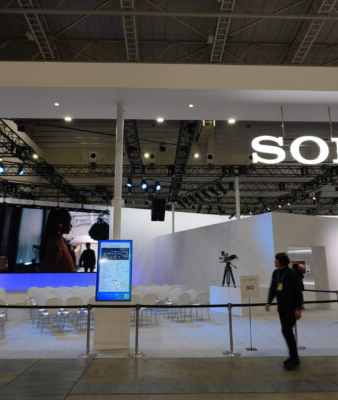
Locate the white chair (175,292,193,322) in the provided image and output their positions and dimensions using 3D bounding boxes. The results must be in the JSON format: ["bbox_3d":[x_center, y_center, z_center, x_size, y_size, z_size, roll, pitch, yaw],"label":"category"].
[{"bbox_3d":[0.402,3.212,10.032,0.510,0.810,0.530,7,-14,-29],"label":"white chair"}]

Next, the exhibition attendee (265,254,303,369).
[{"bbox_3d":[1.872,1.765,5.426,0.400,1.740,0.500,8,-14,-33],"label":"exhibition attendee"}]

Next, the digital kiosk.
[{"bbox_3d":[-1.097,1.874,6.752,0.700,2.080,0.320,0,-12,-2],"label":"digital kiosk"}]

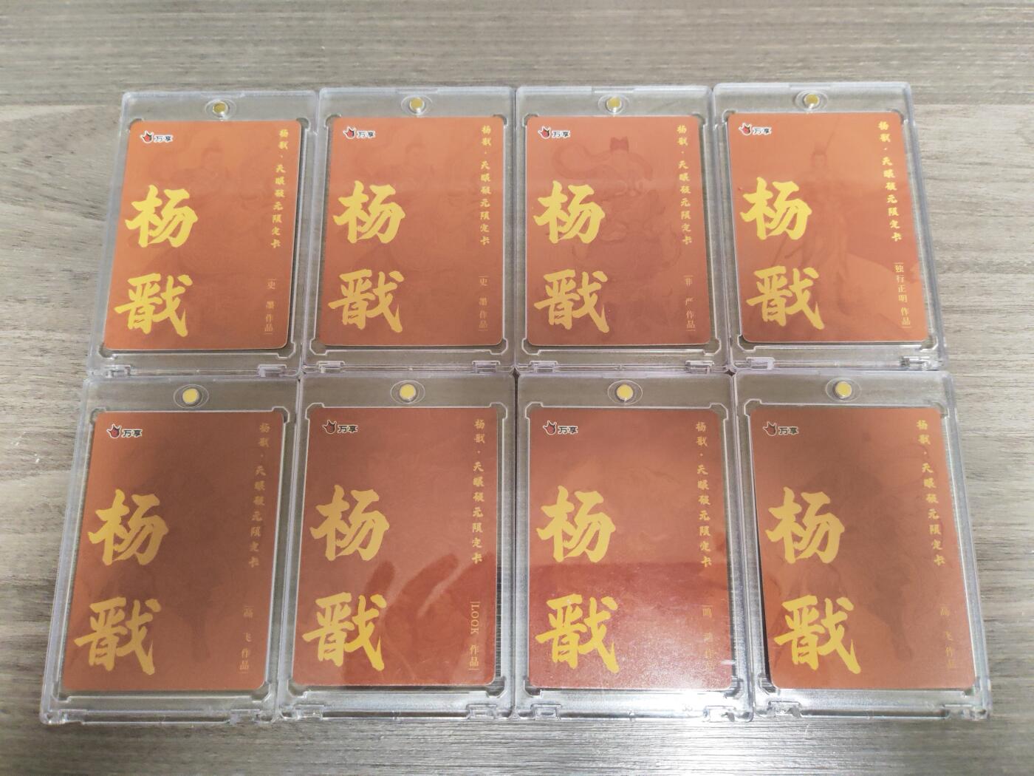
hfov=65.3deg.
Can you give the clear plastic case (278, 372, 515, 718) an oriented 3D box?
[{"bbox_3d":[-0.036,0.048,0.260,0.072,0.007,0.108,0,76,1],"label":"clear plastic case"}]

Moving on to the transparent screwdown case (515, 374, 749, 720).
[{"bbox_3d":[0.035,0.048,0.260,0.072,0.007,0.108,0,76,1],"label":"transparent screwdown case"}]

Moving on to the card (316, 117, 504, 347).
[{"bbox_3d":[-0.036,-0.057,0.286,0.063,0.001,0.088,0,76,1],"label":"card"}]

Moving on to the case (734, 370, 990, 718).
[{"bbox_3d":[0.107,0.047,0.259,0.072,0.008,0.108,0,76,1],"label":"case"}]

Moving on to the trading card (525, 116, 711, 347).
[{"bbox_3d":[0.035,-0.057,0.286,0.063,0.001,0.088,0,76,1],"label":"trading card"}]

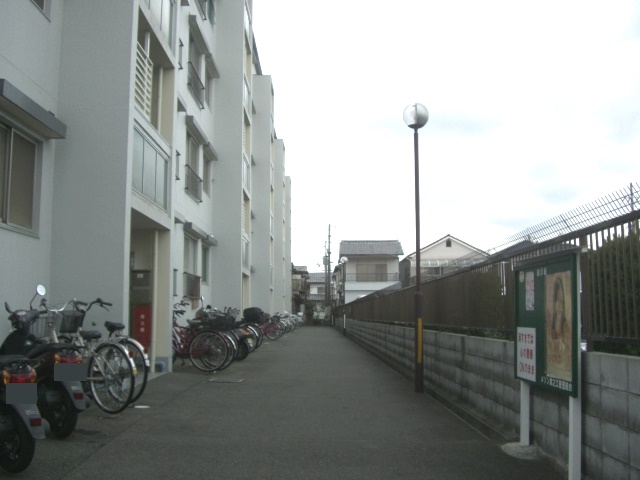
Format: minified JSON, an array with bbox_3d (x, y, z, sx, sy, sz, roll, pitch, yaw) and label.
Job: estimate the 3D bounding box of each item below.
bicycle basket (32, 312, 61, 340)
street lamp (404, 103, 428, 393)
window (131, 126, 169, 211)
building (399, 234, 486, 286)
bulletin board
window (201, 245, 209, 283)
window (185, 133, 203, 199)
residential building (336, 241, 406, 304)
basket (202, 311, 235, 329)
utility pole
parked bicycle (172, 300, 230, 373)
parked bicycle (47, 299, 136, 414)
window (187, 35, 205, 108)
[{"bbox_3d":[-2.793,0.870,7.150,0.240,0.250,0.320,-3,-7,24],"label":"bicycle basket"},{"bbox_3d":[1.347,0.052,9.717,0.345,4.002,0.345,0,-6,0],"label":"street lamp"},{"bbox_3d":[-2.428,-0.940,10.084,0.100,0.813,2.007,0,-6,0],"label":"window"},{"bbox_3d":[10.532,3.781,61.486,6.800,7.500,9.000,0,-6,0],"label":"building"},{"bbox_3d":[1.616,0.602,5.018,0.070,0.882,1.437,0,-6,0],"label":"bulletin board"},{"bbox_3d":[-3.414,0.720,20.830,0.150,1.150,1.200,0,-6,0],"label":"window"},{"bbox_3d":[-3.376,-1.971,18.907,0.200,1.650,1.950,0,-6,0],"label":"window"},{"bbox_3d":[4.284,3.725,60.967,5.400,7.500,8.000,0,-6,0],"label":"residential building"},{"bbox_3d":[-1.654,1.307,11.450,0.420,0.260,0.360,-2,-6,15],"label":"basket"},{"bbox_3d":[1.001,3.686,76.045,0.400,10.800,0.400,0,-6,0],"label":"utility pole"},{"bbox_3d":[-2.387,1.688,11.963,1.750,1.080,0.570,-2,-6,16],"label":"parked bicycle"},{"bbox_3d":[-2.444,1.165,7.098,1.750,1.080,0.570,-4,-7,33],"label":"parked bicycle"},{"bbox_3d":[-3.269,-4.419,18.474,0.180,1.472,1.827,0,-6,0],"label":"window"}]

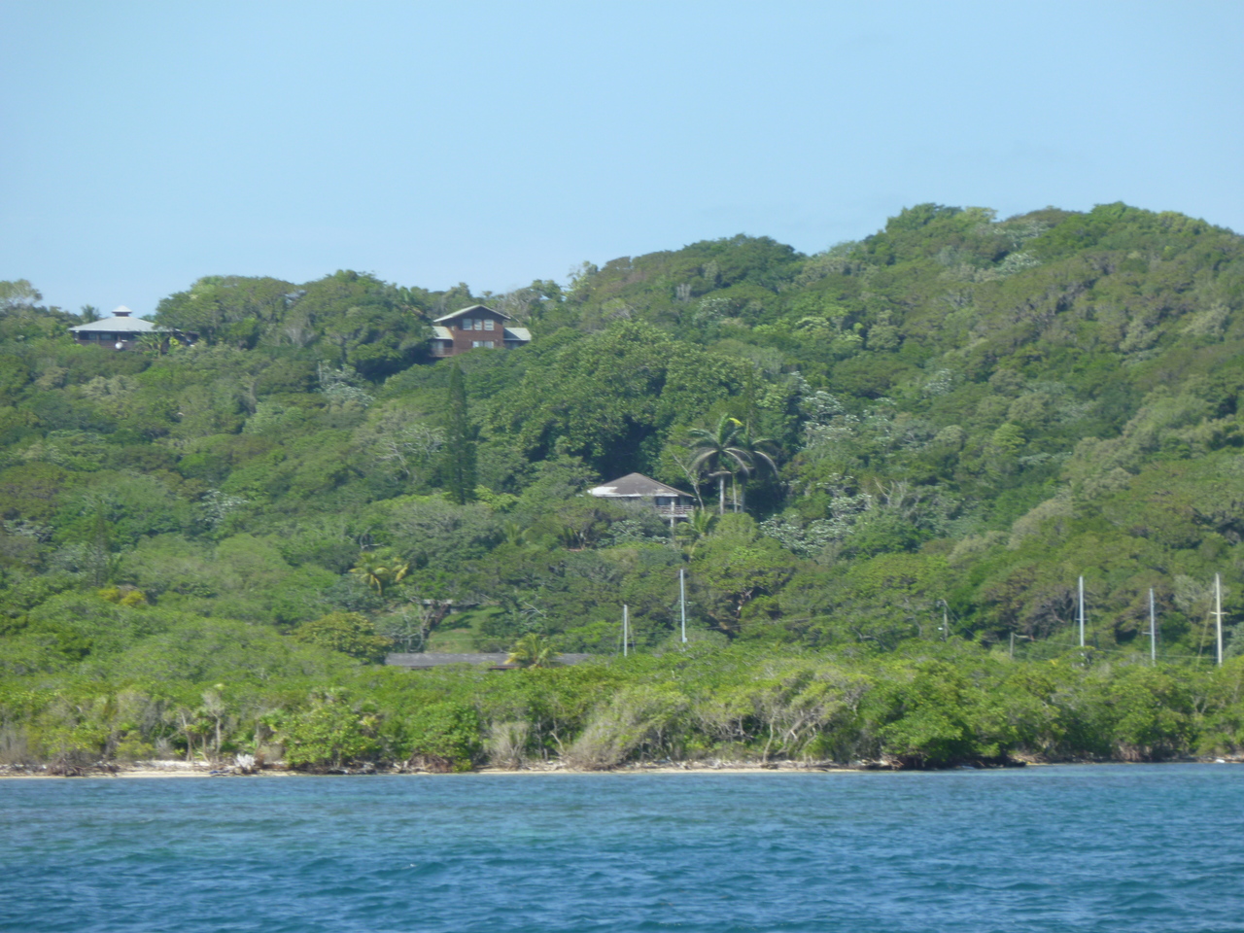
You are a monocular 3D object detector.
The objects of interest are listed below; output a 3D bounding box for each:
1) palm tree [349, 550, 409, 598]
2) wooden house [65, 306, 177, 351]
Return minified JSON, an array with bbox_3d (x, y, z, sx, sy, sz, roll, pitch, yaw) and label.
[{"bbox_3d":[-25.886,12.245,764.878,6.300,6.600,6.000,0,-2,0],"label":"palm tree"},{"bbox_3d":[-64.203,-17.603,924.885,13.800,6.200,12.800,0,-2,-6],"label":"wooden house"}]

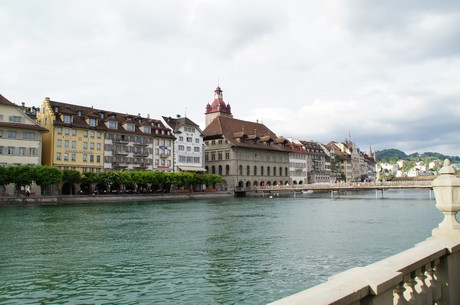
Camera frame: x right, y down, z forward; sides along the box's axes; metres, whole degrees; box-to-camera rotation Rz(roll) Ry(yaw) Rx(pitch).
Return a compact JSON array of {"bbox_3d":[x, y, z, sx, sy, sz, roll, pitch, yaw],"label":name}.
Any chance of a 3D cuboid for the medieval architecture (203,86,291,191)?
[{"bbox_3d":[3.139,-5.451,113.361,24.350,35.350,22.500,5,-6,-44],"label":"medieval architecture"}]

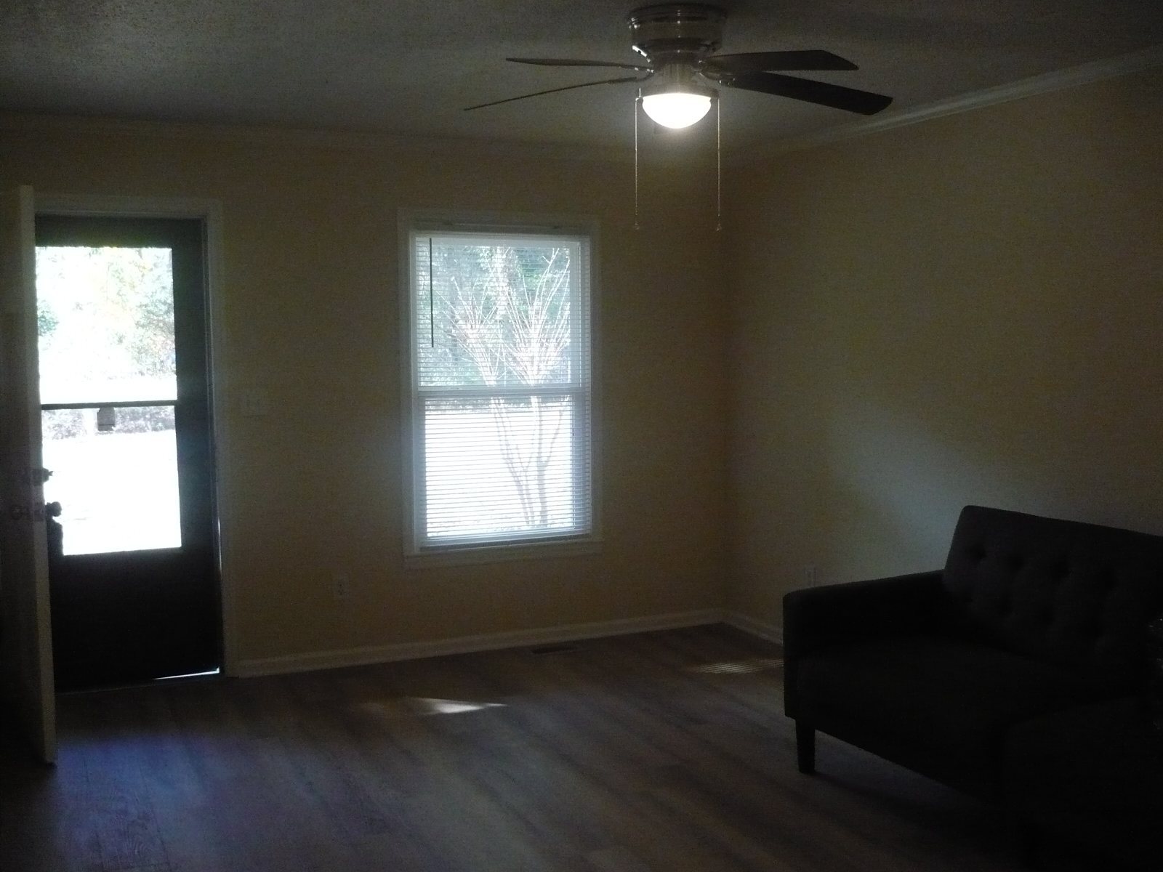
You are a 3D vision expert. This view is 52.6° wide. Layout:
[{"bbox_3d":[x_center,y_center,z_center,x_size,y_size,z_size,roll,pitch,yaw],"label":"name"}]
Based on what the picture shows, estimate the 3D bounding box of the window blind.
[{"bbox_3d":[-0.378,-0.237,5.680,0.960,1.590,0.090,-2,5,-23],"label":"window blind"}]

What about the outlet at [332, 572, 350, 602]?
[{"bbox_3d":[-1.108,0.696,5.409,0.072,0.118,0.010,-2,5,-23],"label":"outlet"}]

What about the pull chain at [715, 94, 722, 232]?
[{"bbox_3d":[0.397,-0.788,3.400,0.014,0.392,0.014,-2,5,-23],"label":"pull chain"}]

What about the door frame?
[{"bbox_3d":[-2.034,0.049,5.014,1.023,2.112,0.130,-2,5,-23],"label":"door frame"}]

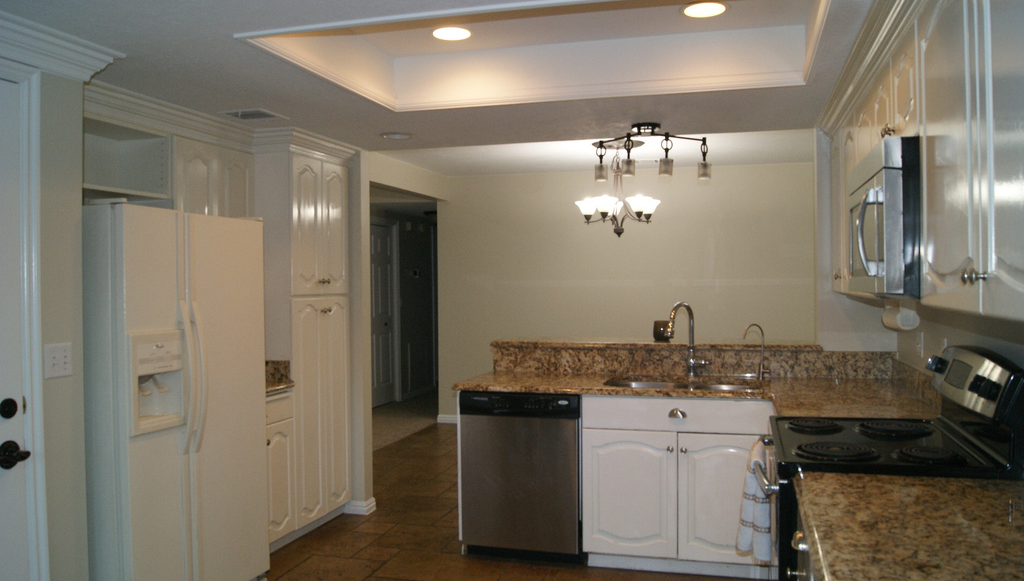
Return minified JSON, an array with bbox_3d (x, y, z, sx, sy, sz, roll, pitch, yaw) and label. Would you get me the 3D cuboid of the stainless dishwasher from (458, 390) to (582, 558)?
[{"bbox_3d":[0.118,0.926,4.076,0.608,0.857,0.600,0,1,17],"label":"stainless dishwasher"}]

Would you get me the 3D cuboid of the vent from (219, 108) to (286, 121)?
[{"bbox_3d":[-1.246,-0.842,3.715,0.250,0.018,0.240,0,1,17],"label":"vent"}]

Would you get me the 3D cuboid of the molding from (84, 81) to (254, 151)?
[{"bbox_3d":[-1.559,-0.787,3.518,0.085,0.118,1.210,0,1,17],"label":"molding"}]

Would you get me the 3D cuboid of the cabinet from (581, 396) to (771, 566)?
[{"bbox_3d":[0.853,0.923,3.853,0.892,0.859,0.600,0,1,17],"label":"cabinet"}]

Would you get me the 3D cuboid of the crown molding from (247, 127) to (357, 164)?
[{"bbox_3d":[-1.172,-0.803,4.375,0.308,0.115,0.745,0,1,17],"label":"crown molding"}]

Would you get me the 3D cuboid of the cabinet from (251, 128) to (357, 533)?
[{"bbox_3d":[-1.350,0.263,4.475,0.593,2.220,0.620,0,1,17],"label":"cabinet"}]

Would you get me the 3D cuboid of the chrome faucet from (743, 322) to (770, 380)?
[{"bbox_3d":[1.240,0.312,3.901,0.165,0.295,0.060,-1,1,-27],"label":"chrome faucet"}]

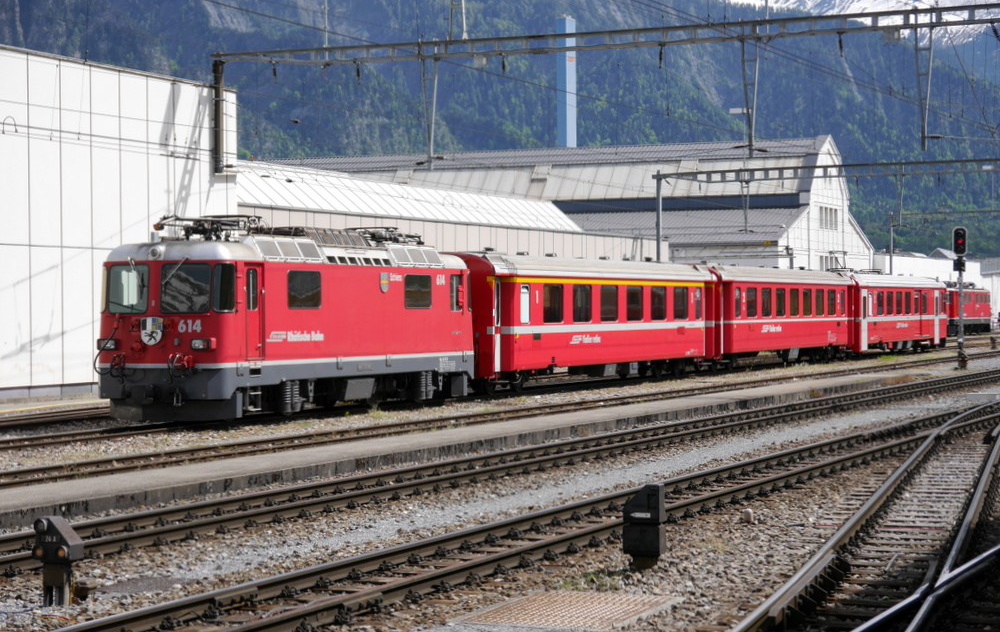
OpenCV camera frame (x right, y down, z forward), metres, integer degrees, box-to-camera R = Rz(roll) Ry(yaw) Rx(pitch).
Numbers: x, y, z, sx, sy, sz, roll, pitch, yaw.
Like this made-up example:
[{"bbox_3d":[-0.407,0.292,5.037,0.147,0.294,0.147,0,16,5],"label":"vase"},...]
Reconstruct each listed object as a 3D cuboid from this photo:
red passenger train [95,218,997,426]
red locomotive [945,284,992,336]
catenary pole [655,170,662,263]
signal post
[{"bbox_3d":[6.894,-0.084,73.752,2.700,3.950,69.000,0,0,23],"label":"red passenger train"},{"bbox_3d":[33.699,-0.517,166.599,2.700,3.900,14.300,0,0,23],"label":"red locomotive"},{"bbox_3d":[7.905,-2.682,112.014,0.260,9.100,0.260,0,0,23],"label":"catenary pole"},{"bbox_3d":[16.370,-0.650,79.992,0.480,5.100,0.400,0,0,23],"label":"signal post"}]

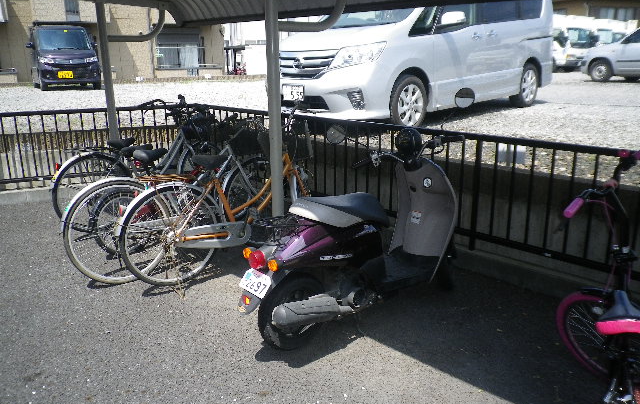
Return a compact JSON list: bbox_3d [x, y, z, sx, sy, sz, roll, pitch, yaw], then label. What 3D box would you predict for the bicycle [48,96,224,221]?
[{"bbox_3d":[-1.569,-0.372,4.832,1.800,1.100,0.570,-13,20,-40],"label":"bicycle"}]

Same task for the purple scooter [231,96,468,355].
[{"bbox_3d":[0.276,0.065,2.859,1.660,1.250,0.680,-11,18,-35],"label":"purple scooter"}]

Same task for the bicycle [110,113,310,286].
[{"bbox_3d":[-0.587,-0.062,3.667,1.730,1.090,0.590,-12,19,-37],"label":"bicycle"}]

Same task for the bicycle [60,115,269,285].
[{"bbox_3d":[-0.893,-0.061,3.709,1.800,1.070,0.570,-12,19,-37],"label":"bicycle"}]

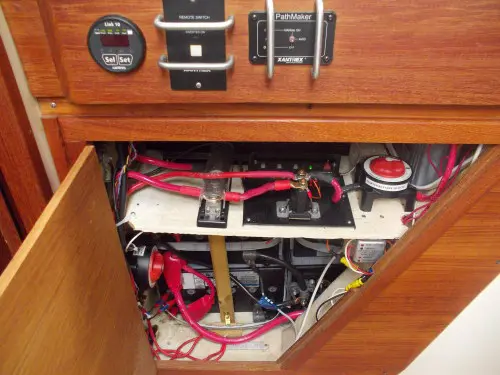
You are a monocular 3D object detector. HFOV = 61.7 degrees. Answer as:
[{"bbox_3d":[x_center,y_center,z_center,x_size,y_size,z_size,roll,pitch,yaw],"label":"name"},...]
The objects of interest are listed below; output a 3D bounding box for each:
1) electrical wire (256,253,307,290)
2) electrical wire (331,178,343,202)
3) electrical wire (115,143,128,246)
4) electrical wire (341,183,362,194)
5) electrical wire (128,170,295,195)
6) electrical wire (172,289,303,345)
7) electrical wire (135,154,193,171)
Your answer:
[{"bbox_3d":[0.080,0.213,1.060,0.130,0.055,0.110,2,34,1],"label":"electrical wire"},{"bbox_3d":[0.170,0.006,0.822,0.024,0.054,0.026,2,34,1],"label":"electrical wire"},{"bbox_3d":[-0.233,0.020,0.764,0.028,0.225,0.032,7,30,-2],"label":"electrical wire"},{"bbox_3d":[0.205,0.002,0.840,0.040,0.020,0.025,2,34,1],"label":"electrical wire"},{"bbox_3d":[-0.076,-0.010,0.825,0.325,0.047,0.045,2,34,1],"label":"electrical wire"},{"bbox_3d":[-0.022,0.277,0.900,0.280,0.110,0.085,2,34,1],"label":"electrical wire"},{"bbox_3d":[-0.181,-0.052,0.875,0.121,0.030,0.040,2,34,1],"label":"electrical wire"}]

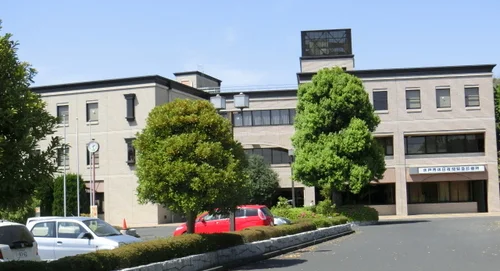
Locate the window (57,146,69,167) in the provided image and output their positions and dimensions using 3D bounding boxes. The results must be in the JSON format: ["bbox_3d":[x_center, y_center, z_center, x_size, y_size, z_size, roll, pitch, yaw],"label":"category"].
[{"bbox_3d":[-15.922,1.805,63.951,1.200,1.720,0.200,-4,-6,19],"label":"window"}]

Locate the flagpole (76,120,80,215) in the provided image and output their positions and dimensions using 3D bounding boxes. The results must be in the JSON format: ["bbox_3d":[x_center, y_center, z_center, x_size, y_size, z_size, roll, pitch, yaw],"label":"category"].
[{"bbox_3d":[-10.513,2.375,46.168,0.110,7.100,0.110,-2,-5,0],"label":"flagpole"}]

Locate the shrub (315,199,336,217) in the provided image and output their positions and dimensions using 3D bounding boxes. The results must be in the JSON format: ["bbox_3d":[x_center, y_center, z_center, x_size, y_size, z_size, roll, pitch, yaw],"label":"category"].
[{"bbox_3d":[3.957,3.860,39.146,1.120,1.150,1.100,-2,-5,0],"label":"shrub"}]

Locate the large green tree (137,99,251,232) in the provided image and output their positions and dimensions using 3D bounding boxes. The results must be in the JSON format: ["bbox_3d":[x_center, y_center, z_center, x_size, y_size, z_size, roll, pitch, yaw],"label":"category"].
[{"bbox_3d":[-1.463,1.020,19.015,2.950,3.950,2.900,-2,-5,0],"label":"large green tree"}]

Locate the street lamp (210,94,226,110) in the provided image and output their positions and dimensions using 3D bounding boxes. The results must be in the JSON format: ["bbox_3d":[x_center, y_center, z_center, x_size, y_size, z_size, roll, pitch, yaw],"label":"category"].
[{"bbox_3d":[-0.986,-1.032,23.500,0.370,0.470,0.370,-4,-6,19],"label":"street lamp"}]

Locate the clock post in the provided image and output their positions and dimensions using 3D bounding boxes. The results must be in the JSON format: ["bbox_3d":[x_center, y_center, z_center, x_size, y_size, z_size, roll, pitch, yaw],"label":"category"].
[{"bbox_3d":[-9.237,2.945,44.748,0.720,5.400,0.320,-4,-6,19],"label":"clock post"}]

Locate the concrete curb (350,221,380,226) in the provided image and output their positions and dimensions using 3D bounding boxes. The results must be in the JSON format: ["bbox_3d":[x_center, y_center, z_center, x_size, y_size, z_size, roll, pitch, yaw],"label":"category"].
[{"bbox_3d":[6.860,5.290,45.000,1.900,0.260,0.350,-1,-5,-6],"label":"concrete curb"}]

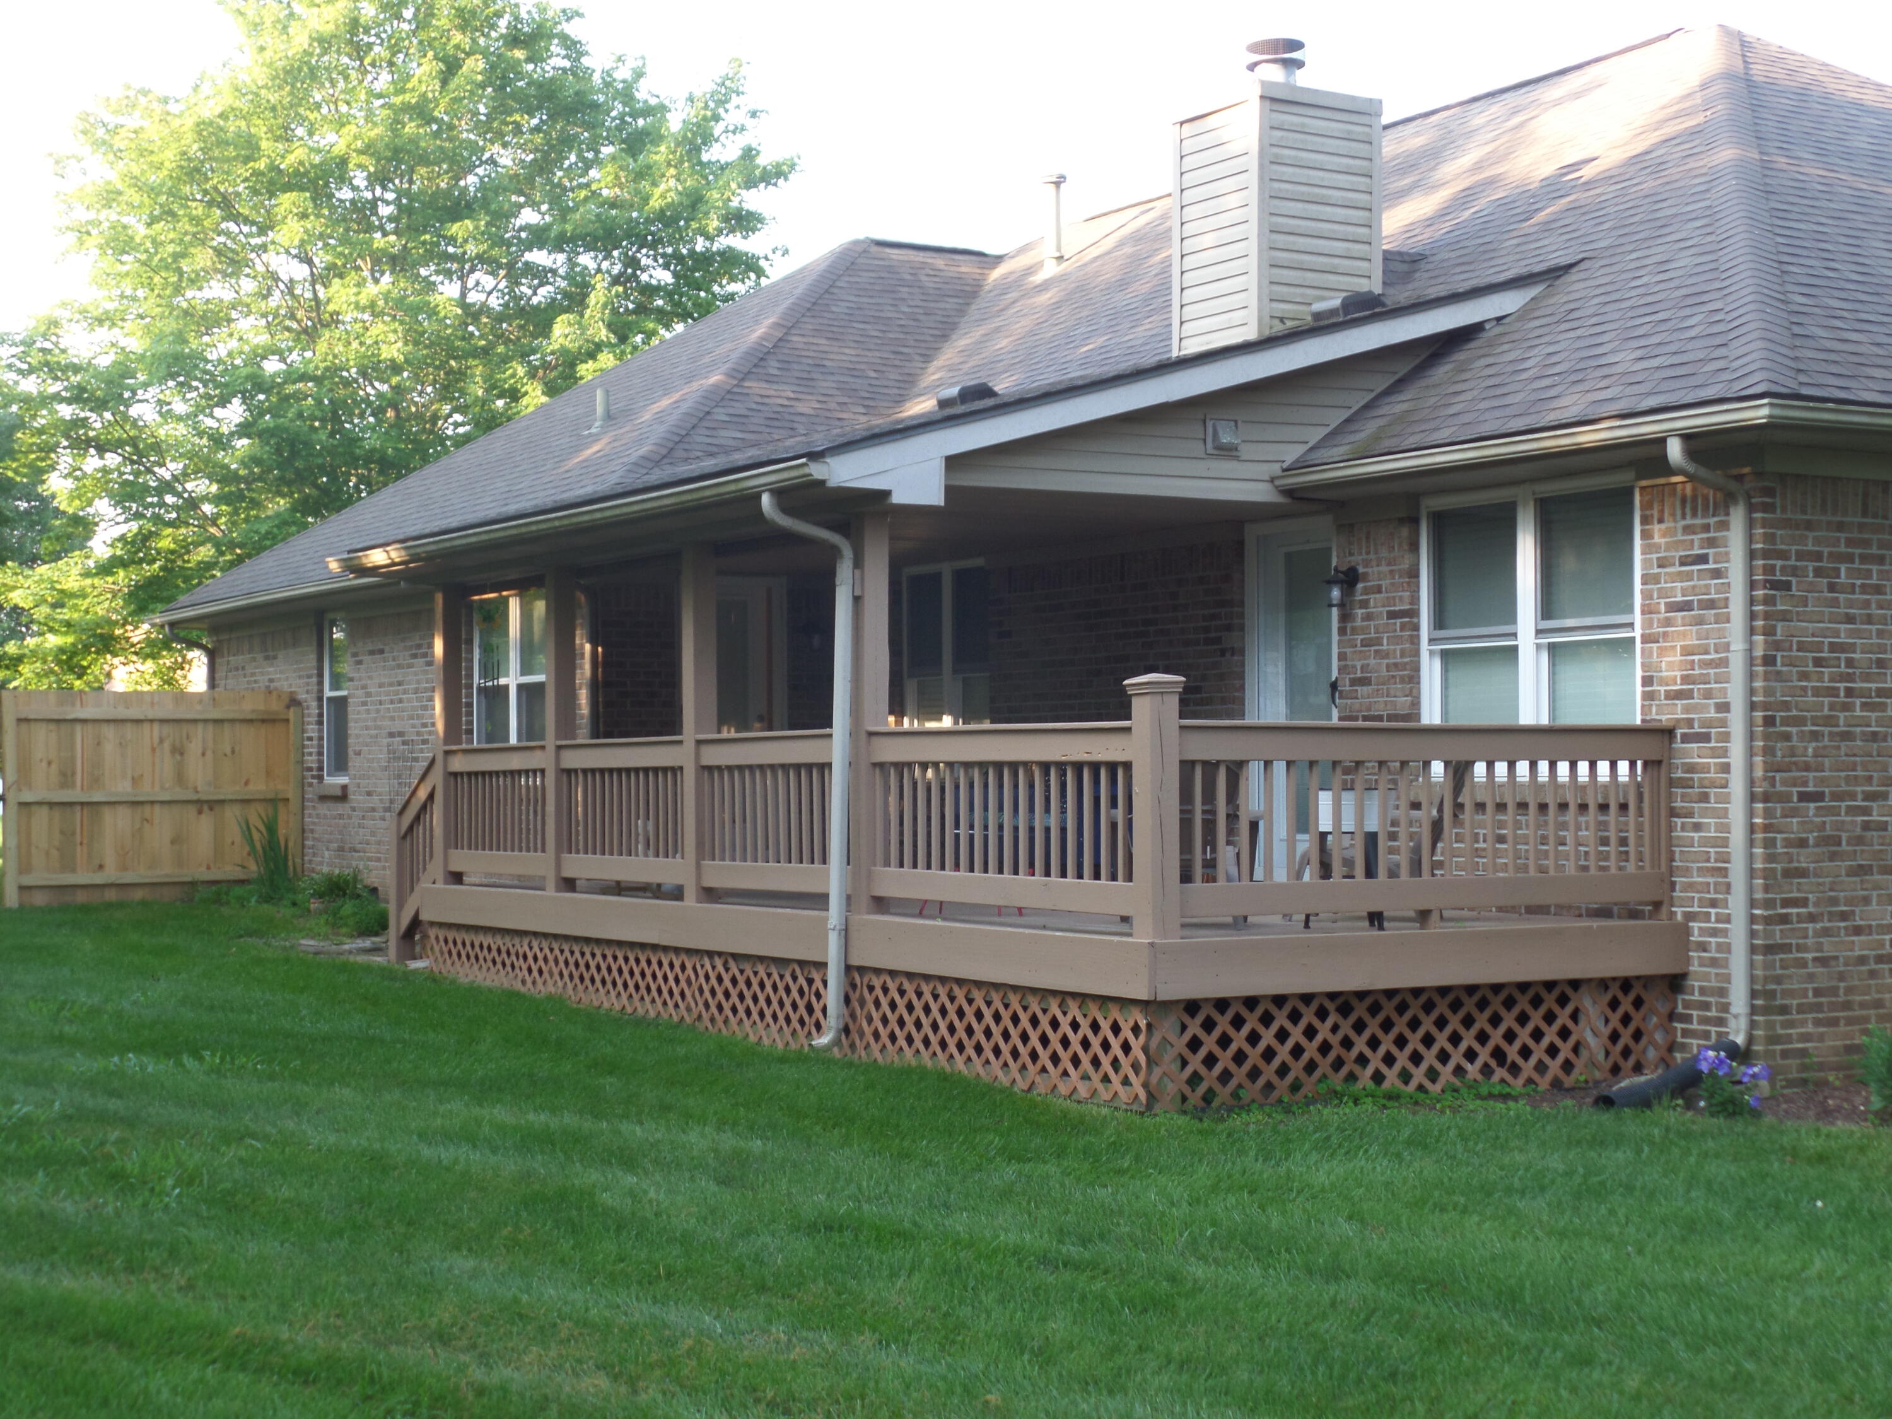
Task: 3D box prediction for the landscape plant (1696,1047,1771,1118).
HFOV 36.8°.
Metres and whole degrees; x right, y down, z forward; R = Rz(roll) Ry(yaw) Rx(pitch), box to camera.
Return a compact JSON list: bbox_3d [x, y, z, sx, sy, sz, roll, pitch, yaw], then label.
[{"bbox_3d":[3.252,1.527,11.750,0.302,0.292,0.292,1,-2,-31],"label":"landscape plant"}]

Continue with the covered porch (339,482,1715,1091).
[{"bbox_3d":[-0.215,0.348,16.249,3.000,2.832,9.022,1,-2,-31],"label":"covered porch"}]

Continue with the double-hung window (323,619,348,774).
[{"bbox_3d":[-5.211,-0.087,24.481,0.101,1.452,0.806,1,-2,-31],"label":"double-hung window"}]

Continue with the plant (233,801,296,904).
[{"bbox_3d":[-5.849,1.226,24.293,0.504,0.837,0.504,1,-2,-31],"label":"plant"}]

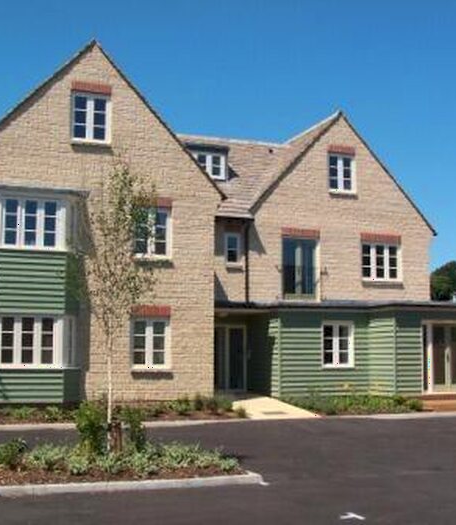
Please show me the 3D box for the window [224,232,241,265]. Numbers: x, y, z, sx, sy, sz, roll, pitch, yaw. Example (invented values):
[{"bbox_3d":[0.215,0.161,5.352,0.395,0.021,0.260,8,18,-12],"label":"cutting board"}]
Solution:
[{"bbox_3d":[0.181,-0.418,26.596,0.636,1.113,0.120,2,-6,-20],"label":"window"}]

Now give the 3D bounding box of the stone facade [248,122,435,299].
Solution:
[{"bbox_3d":[3.915,-1.888,28.204,7.087,6.590,0.600,2,-6,-20],"label":"stone facade"}]

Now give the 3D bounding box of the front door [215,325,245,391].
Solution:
[{"bbox_3d":[0.048,3.011,25.080,1.133,2.033,0.120,2,-6,-20],"label":"front door"}]

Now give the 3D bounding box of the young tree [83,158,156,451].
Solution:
[{"bbox_3d":[-1.680,0.670,12.543,1.138,4.406,1.138,1,-6,-8],"label":"young tree"}]

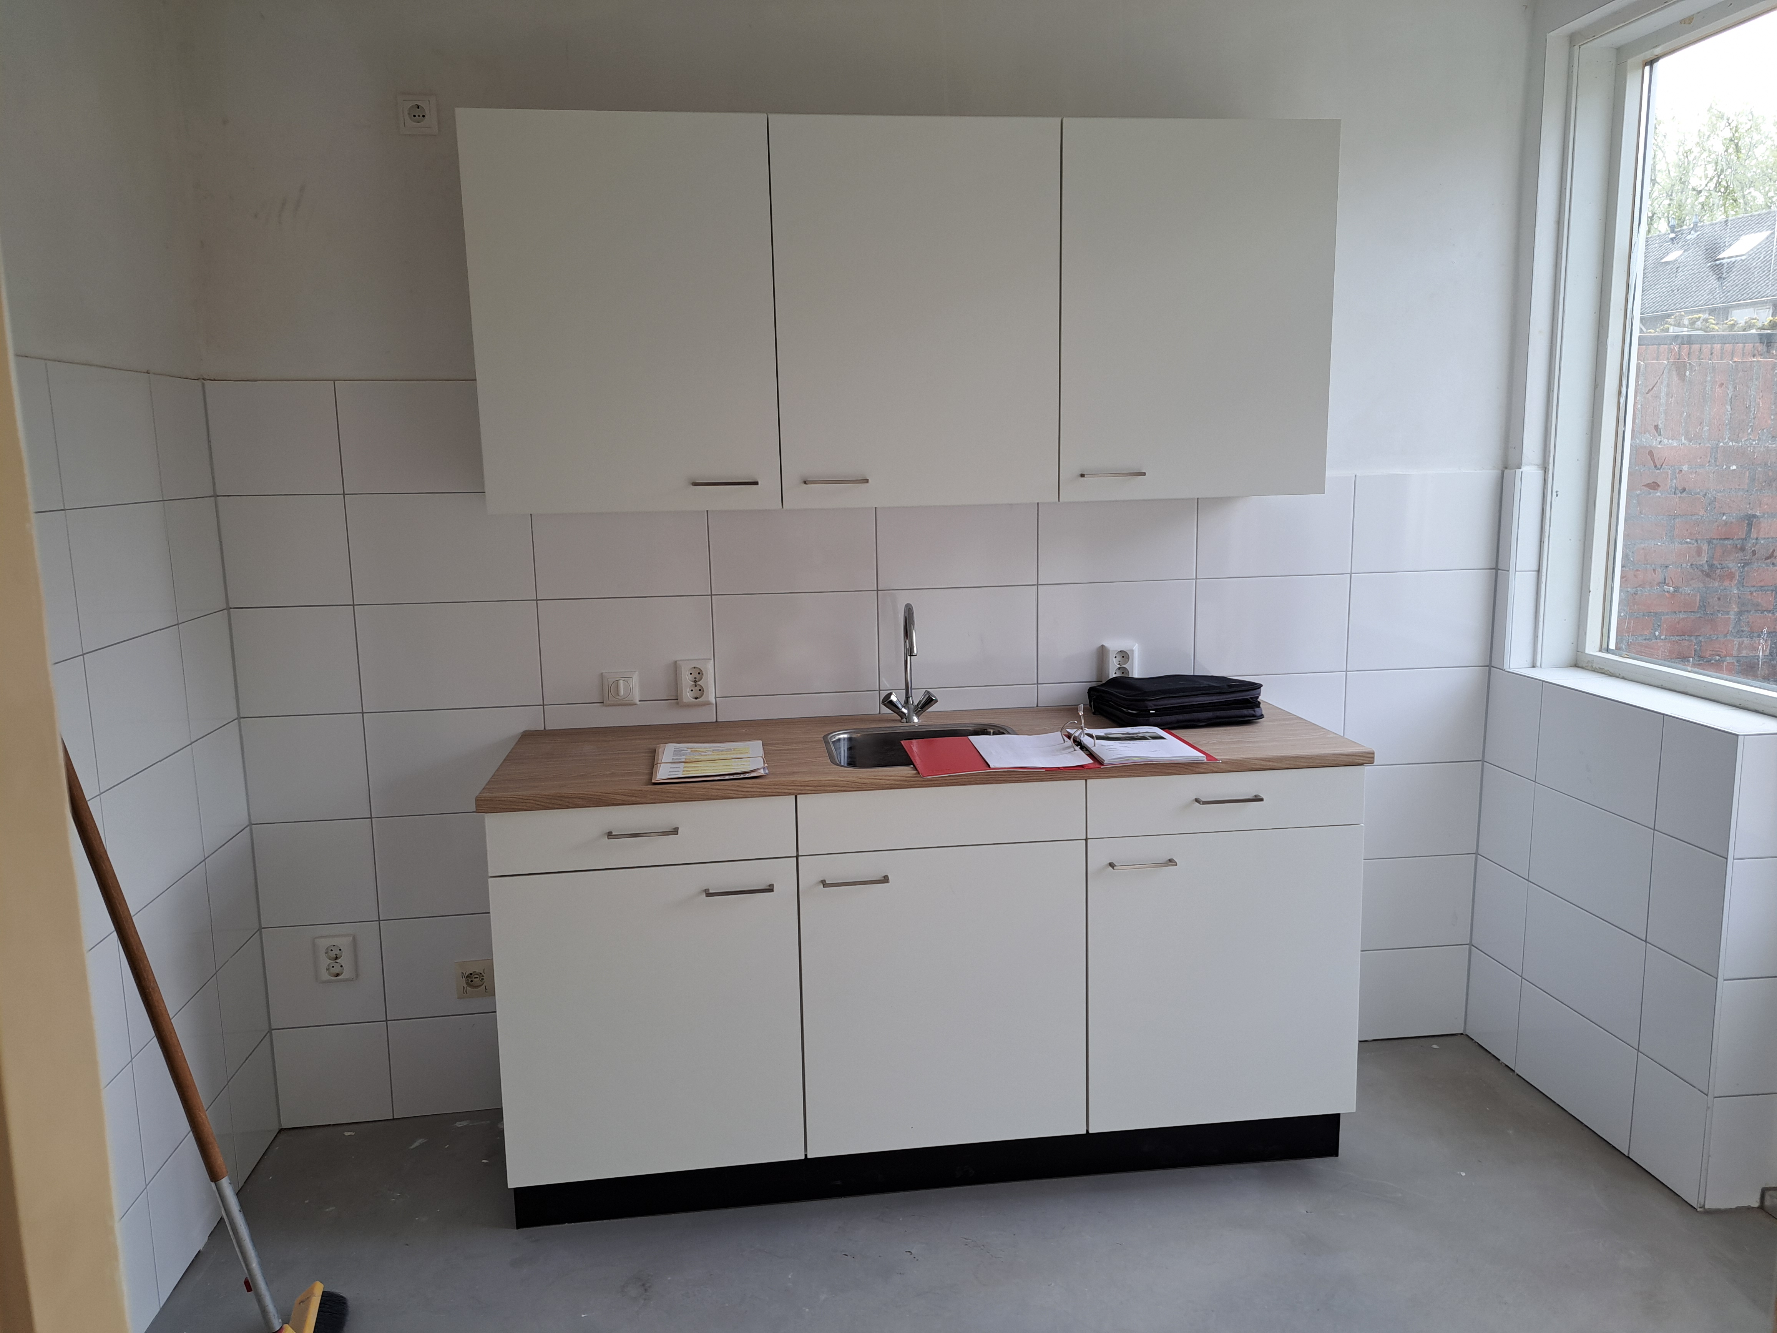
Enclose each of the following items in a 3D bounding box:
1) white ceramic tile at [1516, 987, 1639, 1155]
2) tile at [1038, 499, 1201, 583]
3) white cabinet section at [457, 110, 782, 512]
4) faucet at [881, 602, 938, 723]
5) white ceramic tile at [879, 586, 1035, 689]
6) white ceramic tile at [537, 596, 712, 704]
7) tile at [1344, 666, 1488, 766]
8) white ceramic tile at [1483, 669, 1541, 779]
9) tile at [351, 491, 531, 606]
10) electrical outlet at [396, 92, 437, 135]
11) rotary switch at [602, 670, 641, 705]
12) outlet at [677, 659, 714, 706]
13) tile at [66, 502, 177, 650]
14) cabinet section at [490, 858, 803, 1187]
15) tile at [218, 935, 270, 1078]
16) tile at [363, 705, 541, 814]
[{"bbox_3d":[1.653,0.952,2.967,0.010,0.251,0.393,-2,10,-7],"label":"white ceramic tile"},{"bbox_3d":[0.568,-0.332,3.042,0.401,0.248,0.010,-2,10,-7],"label":"tile"},{"bbox_3d":[-0.550,-0.731,2.644,0.600,0.779,0.340,-2,9,-7],"label":"white cabinet section"},{"bbox_3d":[0.056,-0.001,2.851,0.145,0.295,0.190,-2,10,-7],"label":"faucet"},{"bbox_3d":[0.174,-0.069,3.015,0.400,0.249,0.010,-2,9,-7],"label":"white ceramic tile"},{"bbox_3d":[-0.610,-0.039,2.892,0.396,0.249,0.014,-2,10,-7],"label":"white ceramic tile"},{"bbox_3d":[1.369,0.134,3.205,0.390,0.249,0.010,-2,9,-7],"label":"tile"},{"bbox_3d":[1.593,0.144,3.139,0.010,0.250,0.210,-2,10,-7],"label":"white ceramic tile"},{"bbox_3d":[-1.012,-0.270,2.801,0.396,0.249,0.014,-2,10,-7],"label":"tile"},{"bbox_3d":[-1.025,-1.201,2.682,0.080,0.080,0.015,-2,10,-7],"label":"electrical outlet"},{"bbox_3d":[-0.627,0.054,2.883,0.080,0.080,0.030,-2,10,-7],"label":"rotary switch"},{"bbox_3d":[-0.459,0.038,2.933,0.082,0.108,0.020,-2,9,-7],"label":"outlet"},{"bbox_3d":[-1.431,-0.179,2.306,0.010,0.250,0.400,-2,9,-8],"label":"tile"},{"bbox_3d":[-0.510,0.670,2.753,0.600,0.652,0.573,-2,9,-7],"label":"cabinet section"},{"bbox_3d":[-1.460,0.762,2.789,0.010,0.249,0.265,-2,9,-8],"label":"tile"},{"bbox_3d":[-1.016,0.225,2.904,0.400,0.249,0.010,-2,9,-7],"label":"tile"}]

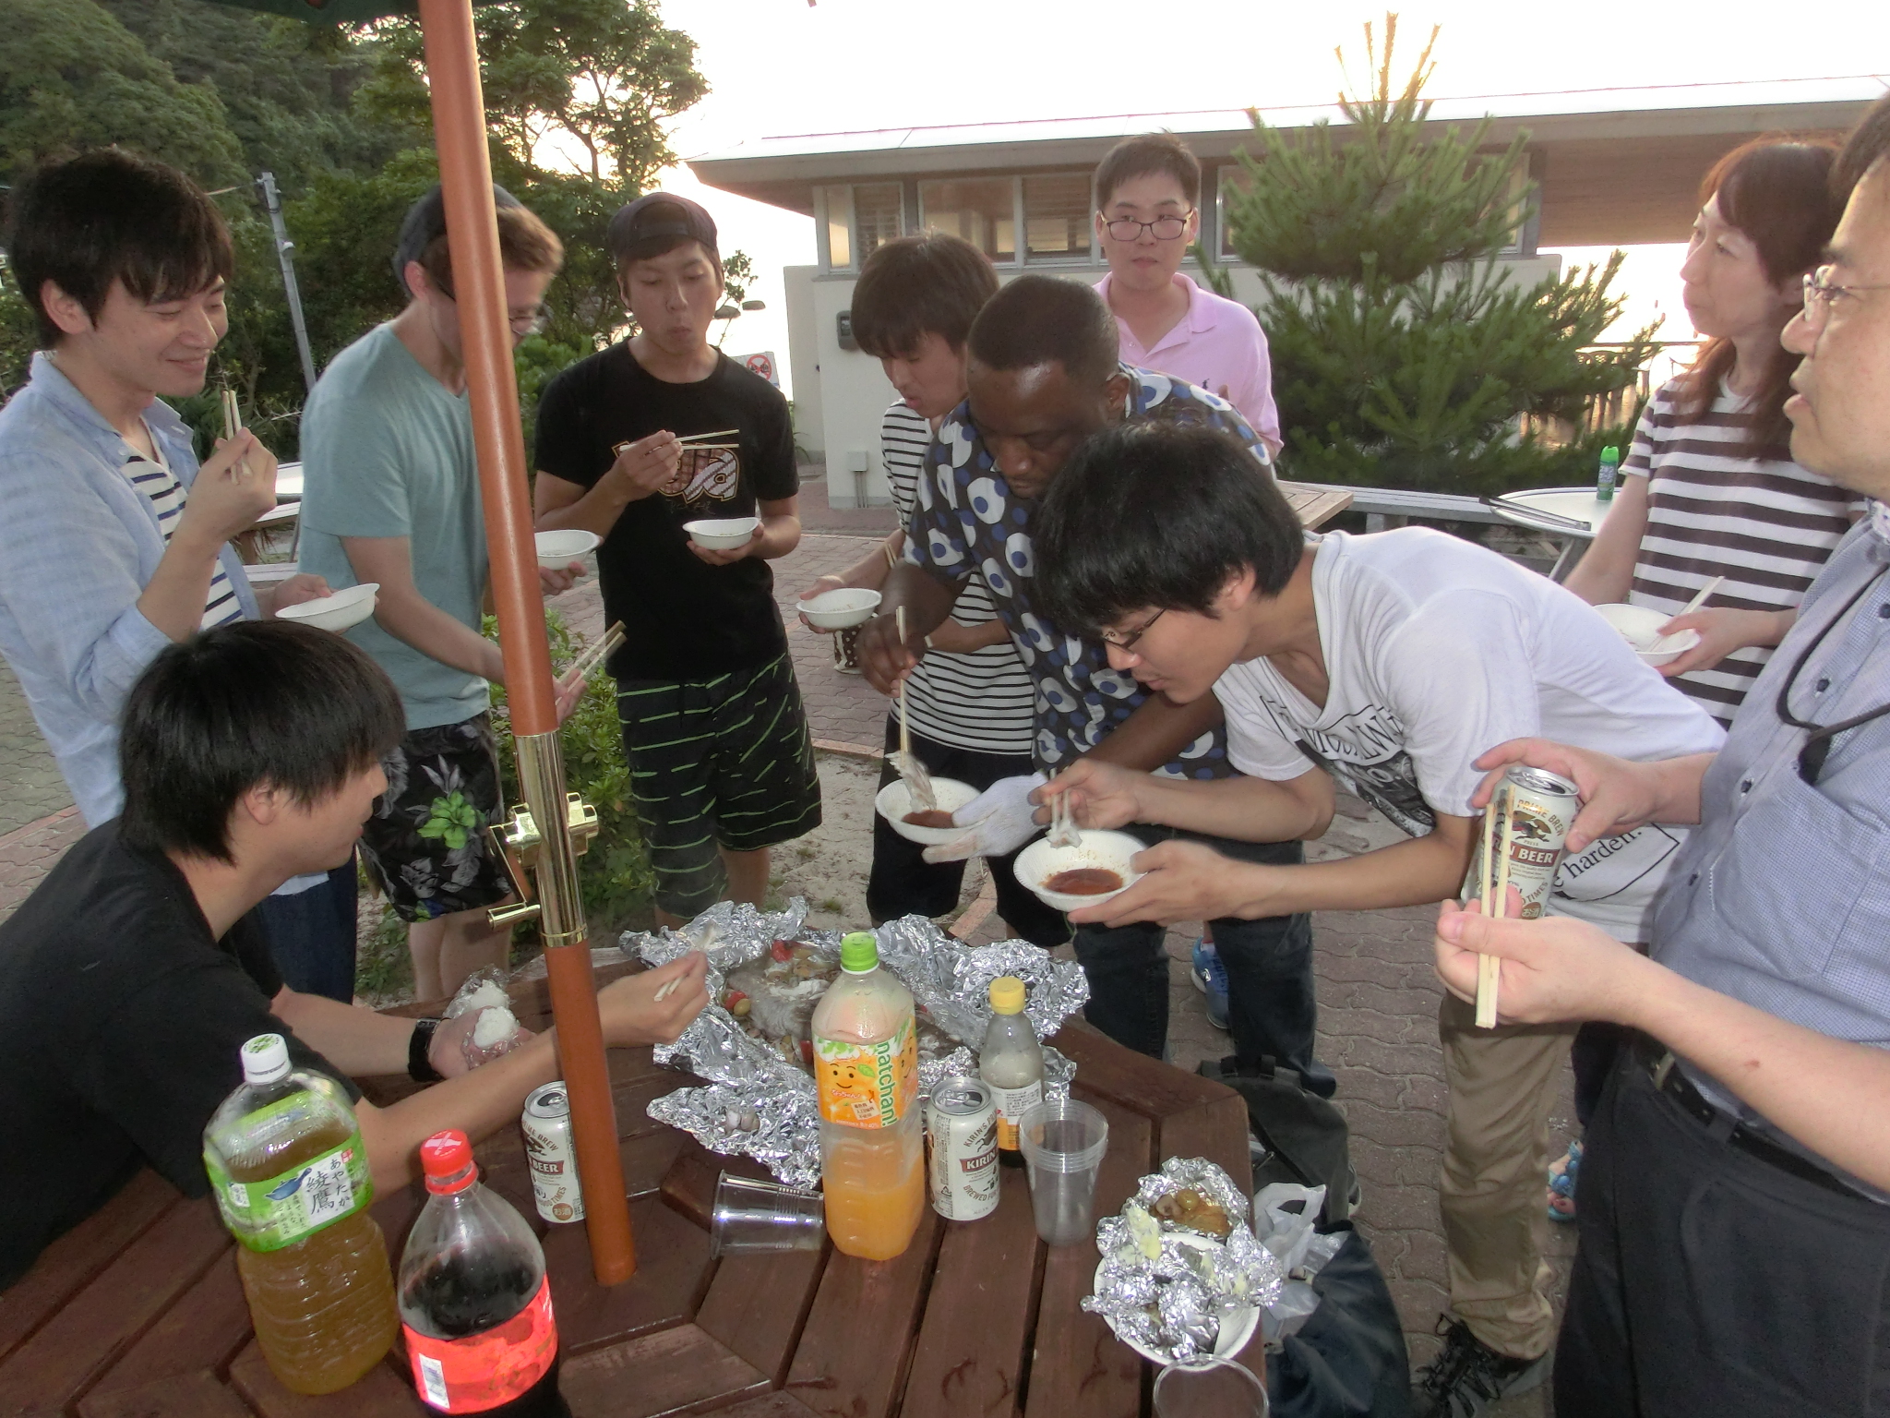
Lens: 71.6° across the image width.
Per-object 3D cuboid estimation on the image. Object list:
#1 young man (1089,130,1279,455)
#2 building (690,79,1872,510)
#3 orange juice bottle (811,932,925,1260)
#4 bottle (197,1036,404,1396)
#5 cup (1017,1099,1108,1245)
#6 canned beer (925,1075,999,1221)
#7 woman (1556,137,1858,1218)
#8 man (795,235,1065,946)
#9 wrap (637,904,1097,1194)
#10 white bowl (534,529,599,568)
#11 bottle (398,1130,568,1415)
[{"bbox_3d":[0.432,-0.180,2.559,0.500,1.750,0.340,2,19,13],"label":"young man"},{"bbox_3d":[3.916,-3.192,9.640,10.000,2.650,5.500,3,19,13],"label":"building"},{"bbox_3d":[-0.070,0.347,1.184,0.090,0.308,0.090,4,20,16],"label":"orange juice bottle"},{"bbox_3d":[-0.526,0.405,1.067,0.108,0.303,0.096,-19,25,-41],"label":"bottle"},{"bbox_3d":[0.111,0.434,1.217,0.081,0.110,0.081,-2,19,1],"label":"cup"},{"bbox_3d":[0.017,0.419,1.250,0.066,0.122,0.066,-2,19,1],"label":"canned beer"},{"bbox_3d":[1.053,0.076,1.901,0.470,1.650,0.460,14,25,39],"label":"woman"},{"bbox_3d":[0.059,0.051,2.152,0.500,1.600,0.450,6,20,23],"label":"man"},{"bbox_3d":[-0.148,0.353,1.494,0.600,0.100,0.440,2,19,12],"label":"wrap"},{"bbox_3d":[-0.631,-0.262,2.151,0.128,0.042,0.128,-2,19,1],"label":"white bowl"},{"bbox_3d":[-0.335,0.441,0.938,0.094,0.306,0.094,-8,20,-16],"label":"bottle"}]

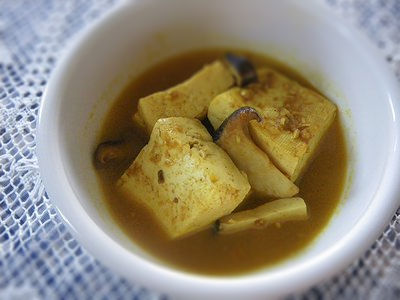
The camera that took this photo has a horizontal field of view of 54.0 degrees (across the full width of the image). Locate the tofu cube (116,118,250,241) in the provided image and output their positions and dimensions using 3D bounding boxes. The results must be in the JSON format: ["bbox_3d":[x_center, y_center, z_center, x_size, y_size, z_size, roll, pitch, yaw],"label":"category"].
[{"bbox_3d":[-0.008,0.015,0.198,0.044,0.029,0.042,-40,74,-4],"label":"tofu cube"}]

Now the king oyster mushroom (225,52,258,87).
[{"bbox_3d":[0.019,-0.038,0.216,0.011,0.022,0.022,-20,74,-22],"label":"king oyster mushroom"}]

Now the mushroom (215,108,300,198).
[{"bbox_3d":[0.028,0.001,0.194,0.024,0.010,0.045,-32,87,10],"label":"mushroom"}]

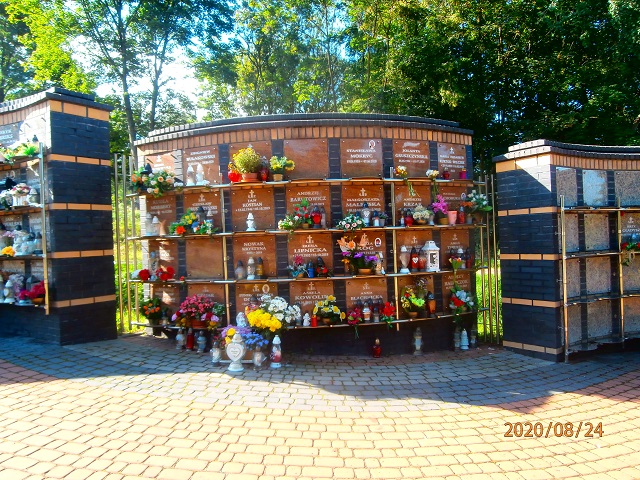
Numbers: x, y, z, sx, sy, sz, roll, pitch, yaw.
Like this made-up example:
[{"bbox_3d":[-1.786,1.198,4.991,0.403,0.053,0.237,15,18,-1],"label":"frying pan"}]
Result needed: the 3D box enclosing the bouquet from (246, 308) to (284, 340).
[{"bbox_3d":[-0.580,0.879,4.923,0.380,0.300,0.300,-2,0,7],"label":"bouquet"}]

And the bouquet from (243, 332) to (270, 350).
[{"bbox_3d":[-0.673,1.065,4.900,0.270,0.190,0.210,-2,0,8],"label":"bouquet"}]

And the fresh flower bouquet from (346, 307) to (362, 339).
[{"bbox_3d":[0.372,0.878,4.979,0.170,0.320,0.150,-2,0,-9],"label":"fresh flower bouquet"}]

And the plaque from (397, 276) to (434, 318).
[{"bbox_3d":[1.118,0.644,5.347,0.482,0.455,0.030,-2,0,-22],"label":"plaque"}]

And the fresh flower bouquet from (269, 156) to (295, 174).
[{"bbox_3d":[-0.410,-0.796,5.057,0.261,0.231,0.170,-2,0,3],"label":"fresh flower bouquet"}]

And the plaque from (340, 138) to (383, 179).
[{"bbox_3d":[0.485,-0.936,5.271,0.490,0.440,0.030,-2,0,-11],"label":"plaque"}]

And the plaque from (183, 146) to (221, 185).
[{"bbox_3d":[-1.354,-0.842,5.309,0.482,0.455,0.030,-2,0,20],"label":"plaque"}]

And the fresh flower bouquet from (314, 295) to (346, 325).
[{"bbox_3d":[0.102,0.754,4.978,0.340,0.310,0.270,-2,0,-4],"label":"fresh flower bouquet"}]

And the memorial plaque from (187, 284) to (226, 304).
[{"bbox_3d":[-1.312,0.722,5.349,0.490,0.430,0.025,-2,0,20],"label":"memorial plaque"}]

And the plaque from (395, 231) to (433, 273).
[{"bbox_3d":[1.128,0.127,5.533,0.500,0.471,0.030,-2,0,-22],"label":"plaque"}]

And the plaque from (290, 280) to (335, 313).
[{"bbox_3d":[-0.094,0.710,5.279,0.500,0.471,0.030,-2,0,-1],"label":"plaque"}]

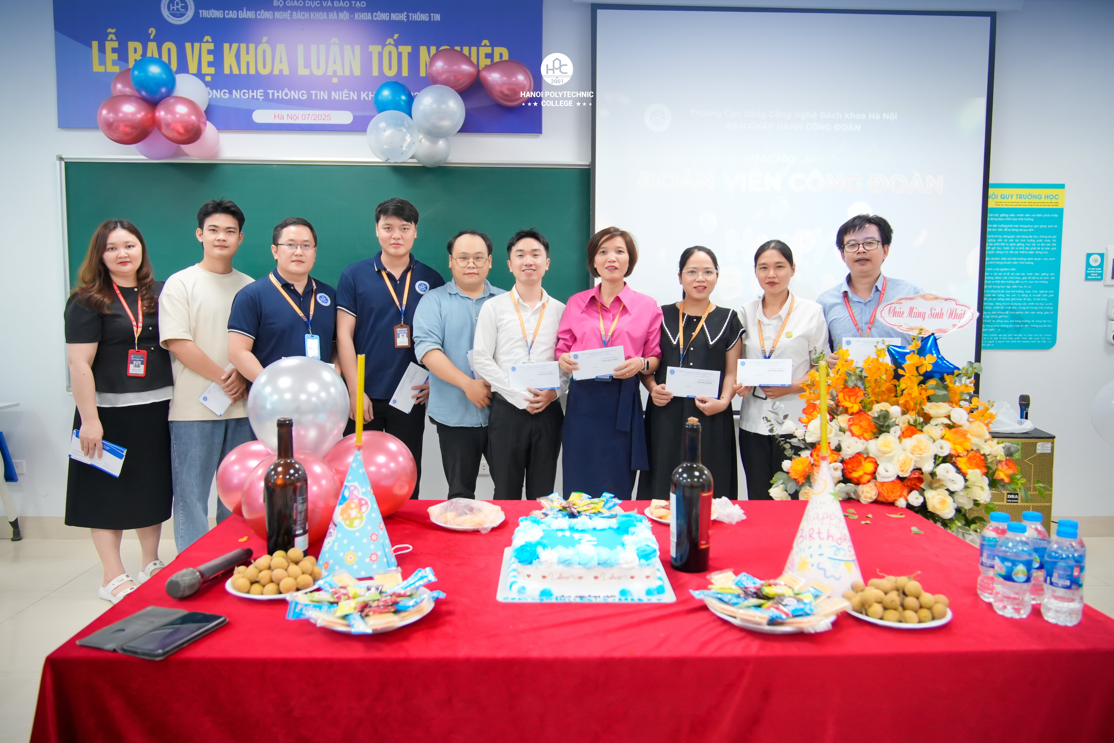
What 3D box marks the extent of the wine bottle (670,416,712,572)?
[{"bbox_3d":[0.262,0.233,1.490,0.079,0.295,0.079,1,5,10],"label":"wine bottle"}]

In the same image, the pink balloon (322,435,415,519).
[{"bbox_3d":[-0.483,0.266,2.000,0.245,0.225,0.230,0,4,0],"label":"pink balloon"}]

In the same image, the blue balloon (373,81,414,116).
[{"bbox_3d":[-0.826,-1.364,3.919,0.199,0.196,0.197,0,5,0],"label":"blue balloon"}]

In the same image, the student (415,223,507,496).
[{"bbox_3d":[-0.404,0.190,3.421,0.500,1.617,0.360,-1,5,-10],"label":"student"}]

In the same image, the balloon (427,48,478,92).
[{"bbox_3d":[-0.525,-1.514,3.892,0.257,0.202,0.208,0,5,0],"label":"balloon"}]

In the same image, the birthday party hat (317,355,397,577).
[{"bbox_3d":[-0.384,0.173,1.478,0.149,0.408,0.149,0,5,0],"label":"birthday party hat"}]

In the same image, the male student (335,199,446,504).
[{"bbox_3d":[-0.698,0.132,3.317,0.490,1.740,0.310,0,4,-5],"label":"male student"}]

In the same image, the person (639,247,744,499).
[{"bbox_3d":[0.587,0.223,3.413,0.470,1.528,0.360,2,5,13],"label":"person"}]

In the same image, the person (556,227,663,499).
[{"bbox_3d":[0.222,0.186,3.360,0.470,1.606,0.380,1,5,3],"label":"person"}]

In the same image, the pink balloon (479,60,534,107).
[{"bbox_3d":[-0.258,-1.458,3.923,0.282,0.226,0.232,0,5,0],"label":"pink balloon"}]

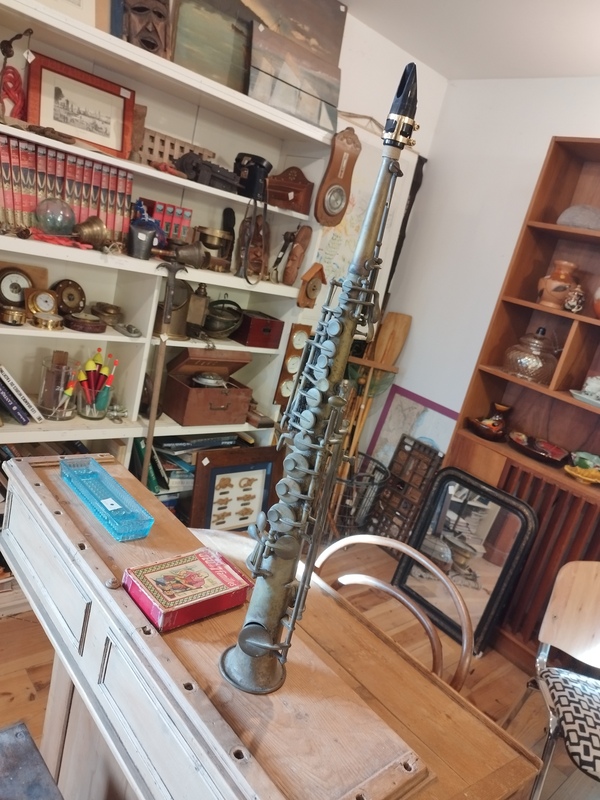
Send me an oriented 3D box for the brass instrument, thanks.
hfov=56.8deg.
[{"bbox_3d":[0.022,0.013,0.613,0.100,0.700,0.095,22,17,26],"label":"brass instrument"}]

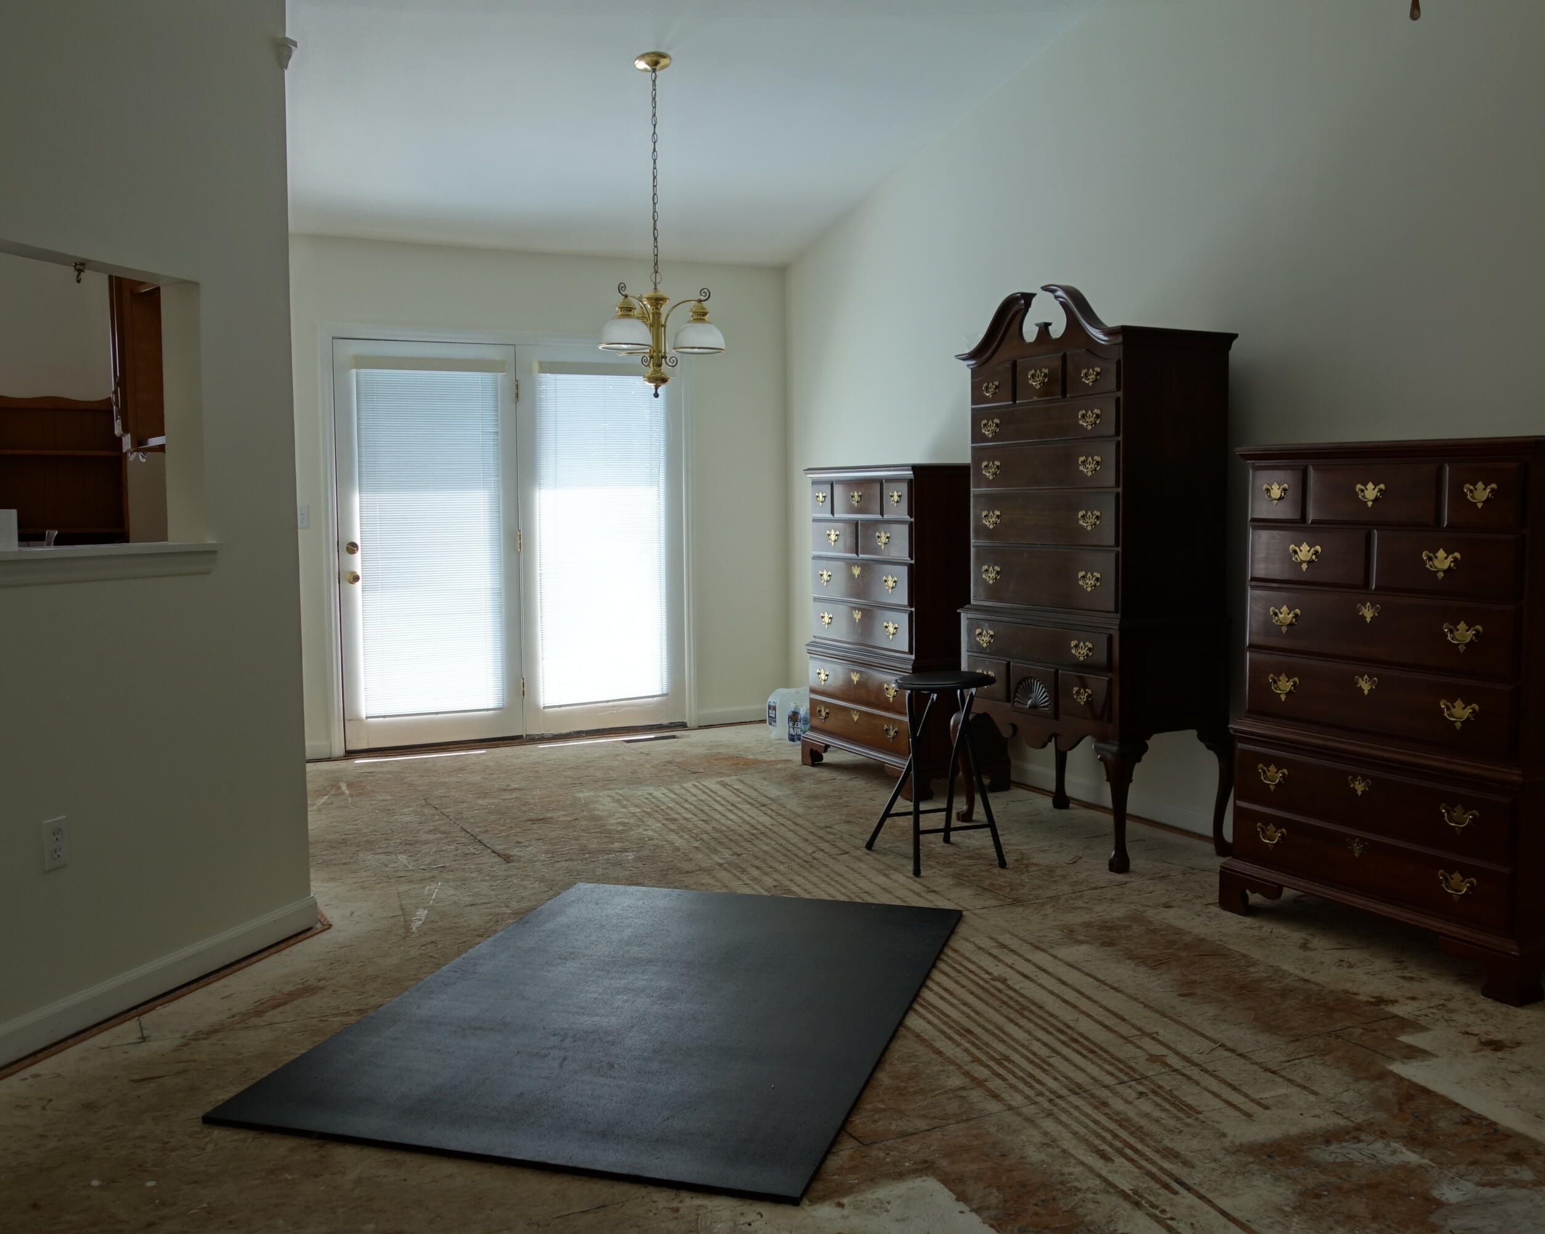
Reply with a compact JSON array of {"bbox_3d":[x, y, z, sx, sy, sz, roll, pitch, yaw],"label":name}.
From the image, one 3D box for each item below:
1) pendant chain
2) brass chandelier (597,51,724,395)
[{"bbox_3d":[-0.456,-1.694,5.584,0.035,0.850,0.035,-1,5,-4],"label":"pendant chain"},{"bbox_3d":[-0.442,-1.526,5.618,0.490,1.312,0.490,-1,5,-4],"label":"brass chandelier"}]

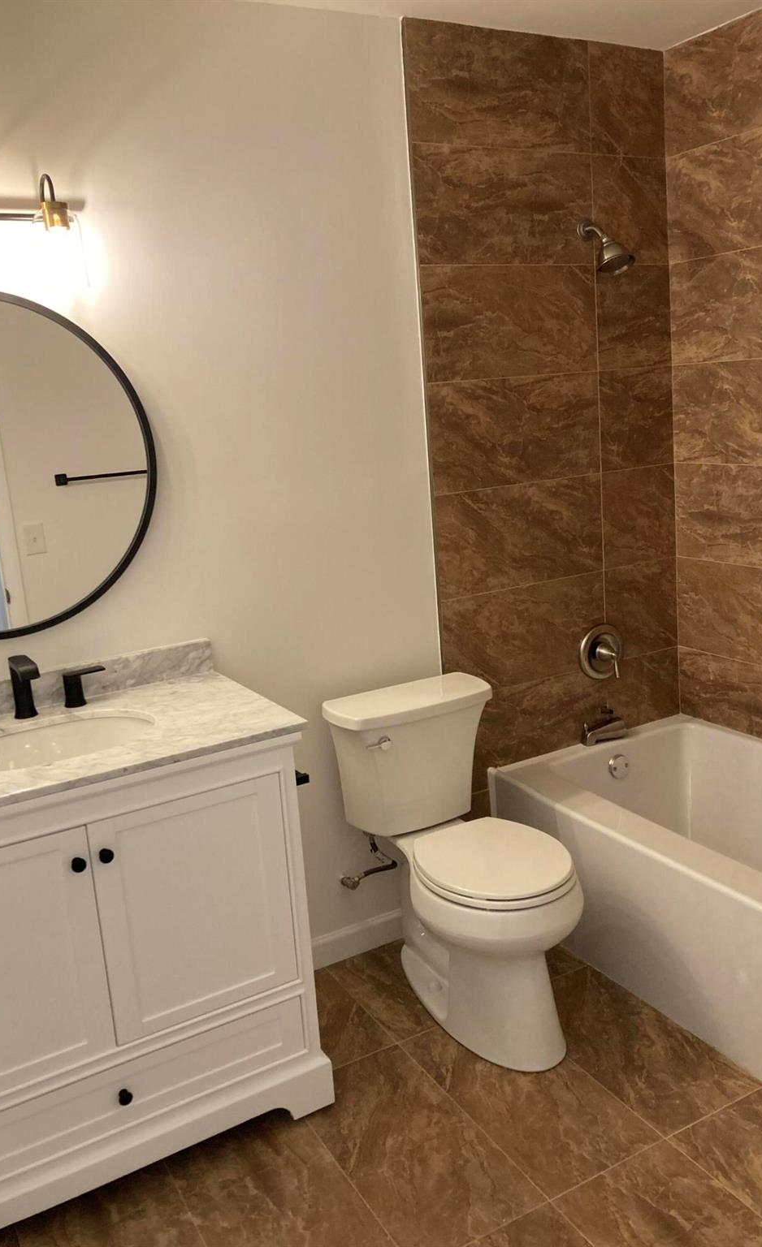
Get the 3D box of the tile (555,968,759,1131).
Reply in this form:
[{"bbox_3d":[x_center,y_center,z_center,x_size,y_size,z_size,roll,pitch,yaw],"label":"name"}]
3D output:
[{"bbox_3d":[0.587,1.014,2.446,0.301,0.010,0.601,-11,14,-27],"label":"tile"}]

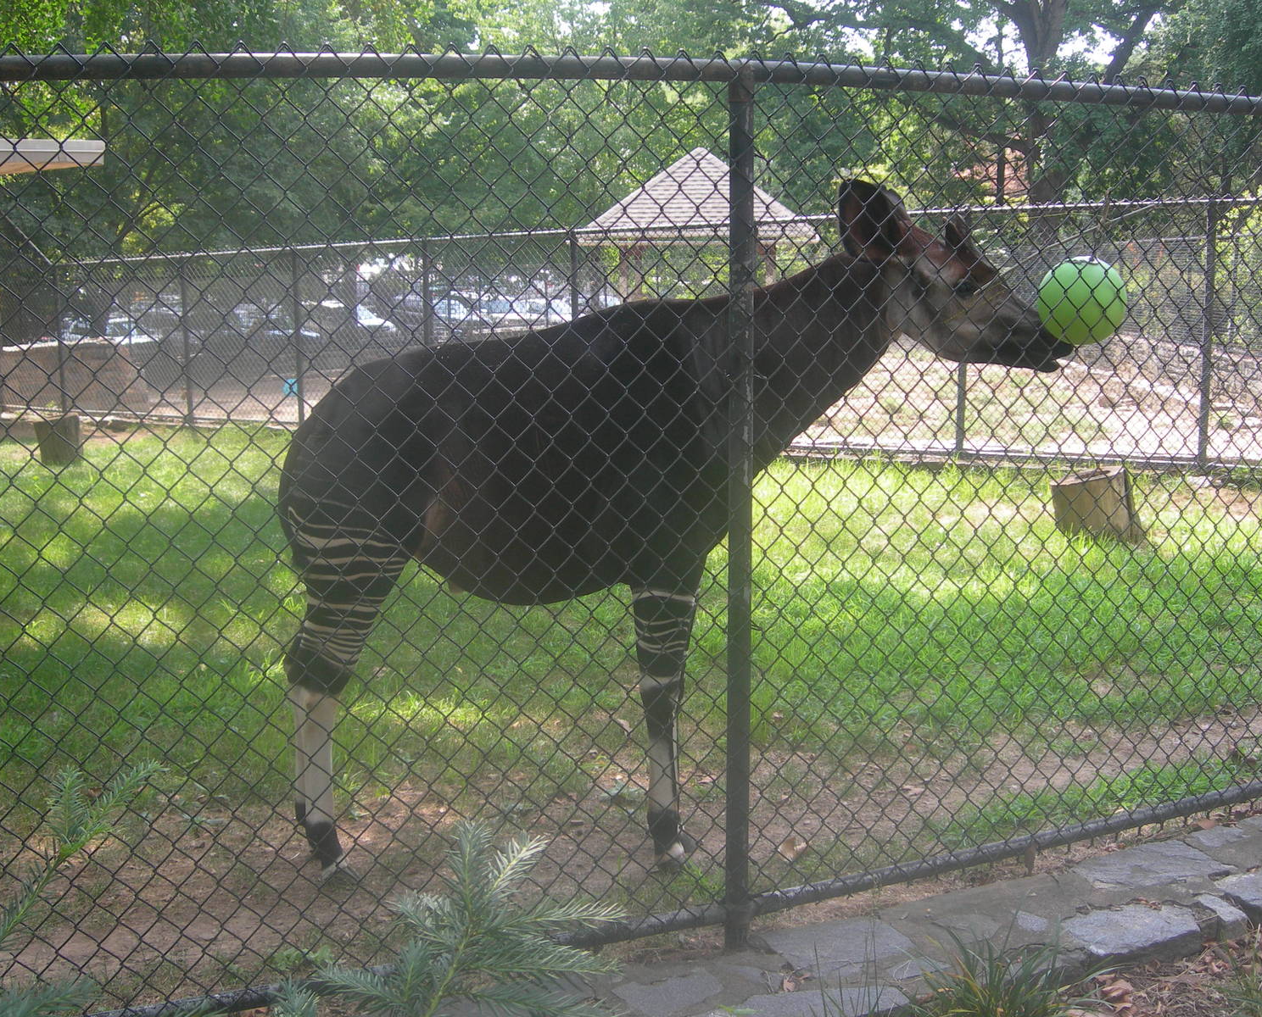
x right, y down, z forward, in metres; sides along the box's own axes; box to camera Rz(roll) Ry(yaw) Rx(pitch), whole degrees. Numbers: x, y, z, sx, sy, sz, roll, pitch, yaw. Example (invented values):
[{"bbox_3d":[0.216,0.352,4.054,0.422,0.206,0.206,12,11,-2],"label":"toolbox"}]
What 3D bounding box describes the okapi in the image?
[{"bbox_3d":[0.140,0.025,4.093,2.030,1.700,0.550,-1,7,-4],"label":"okapi"}]

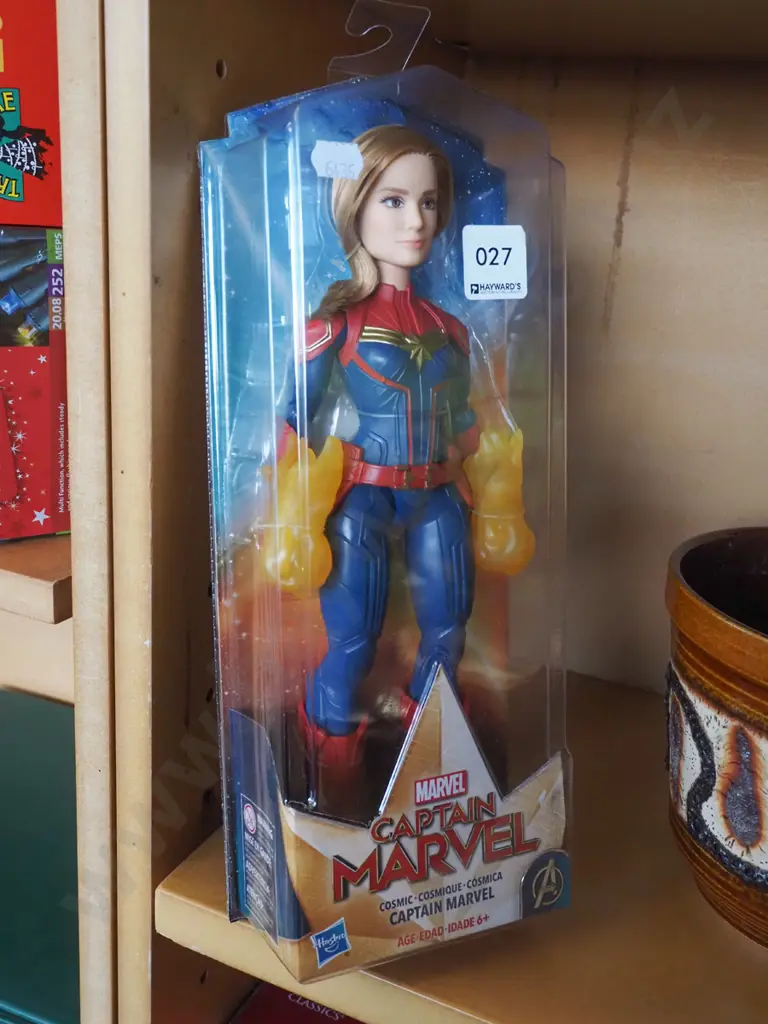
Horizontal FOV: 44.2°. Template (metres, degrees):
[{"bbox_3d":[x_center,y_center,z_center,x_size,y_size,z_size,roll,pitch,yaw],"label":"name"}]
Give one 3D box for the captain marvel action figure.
[{"bbox_3d":[0.005,0.002,0.361,0.112,0.290,0.052,-4,6,-24],"label":"captain marvel action figure"}]

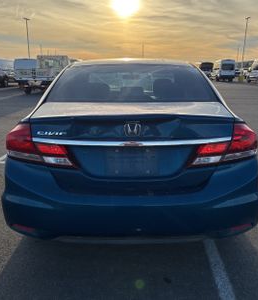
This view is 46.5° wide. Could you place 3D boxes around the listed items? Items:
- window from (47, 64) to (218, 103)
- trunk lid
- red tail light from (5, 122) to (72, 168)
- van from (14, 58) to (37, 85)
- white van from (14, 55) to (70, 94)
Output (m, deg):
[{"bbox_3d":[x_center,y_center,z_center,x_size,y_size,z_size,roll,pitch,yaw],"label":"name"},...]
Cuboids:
[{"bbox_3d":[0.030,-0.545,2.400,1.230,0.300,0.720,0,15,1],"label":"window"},{"bbox_3d":[0.025,-0.056,1.877,1.180,0.460,0.580,0,15,1],"label":"trunk lid"},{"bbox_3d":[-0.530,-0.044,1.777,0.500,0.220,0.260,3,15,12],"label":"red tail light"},{"bbox_3d":[-9.500,-7.801,30.209,2.030,2.420,5.700,0,15,1],"label":"van"},{"bbox_3d":[-5.150,-4.921,19.386,2.200,2.320,6.200,0,15,1],"label":"white van"}]

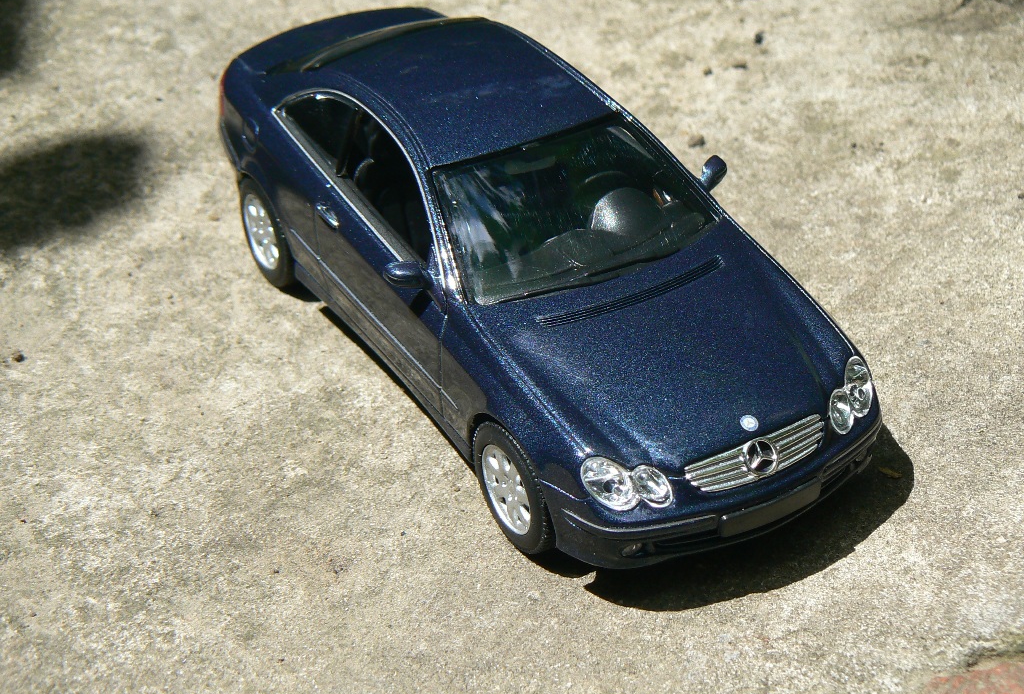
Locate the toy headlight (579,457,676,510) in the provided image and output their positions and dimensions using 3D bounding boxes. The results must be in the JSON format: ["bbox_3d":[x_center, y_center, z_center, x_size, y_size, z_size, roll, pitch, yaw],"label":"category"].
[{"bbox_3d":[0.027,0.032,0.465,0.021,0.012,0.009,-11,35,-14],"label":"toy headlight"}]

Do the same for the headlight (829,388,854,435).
[{"bbox_3d":[0.081,0.016,0.489,0.007,0.010,0.005,-24,40,-31],"label":"headlight"}]

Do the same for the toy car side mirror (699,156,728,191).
[{"bbox_3d":[0.055,-0.048,0.545,0.010,0.007,0.006,-19,37,-25],"label":"toy car side mirror"}]

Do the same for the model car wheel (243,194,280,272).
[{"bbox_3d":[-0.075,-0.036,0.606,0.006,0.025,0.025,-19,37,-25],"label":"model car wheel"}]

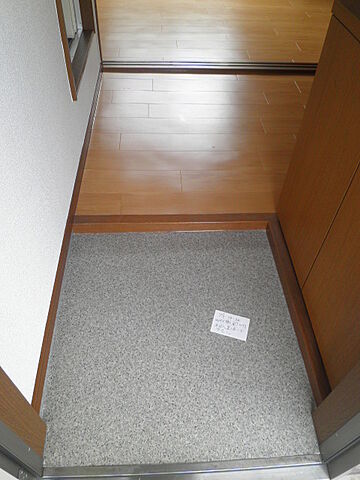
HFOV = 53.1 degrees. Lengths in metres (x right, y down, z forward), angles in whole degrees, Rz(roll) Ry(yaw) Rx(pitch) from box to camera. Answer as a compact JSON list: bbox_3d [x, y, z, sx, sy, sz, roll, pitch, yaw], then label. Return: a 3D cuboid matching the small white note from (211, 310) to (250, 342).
[{"bbox_3d":[0.172,0.290,1.231,0.121,0.002,0.086,14,50,9],"label":"small white note"}]

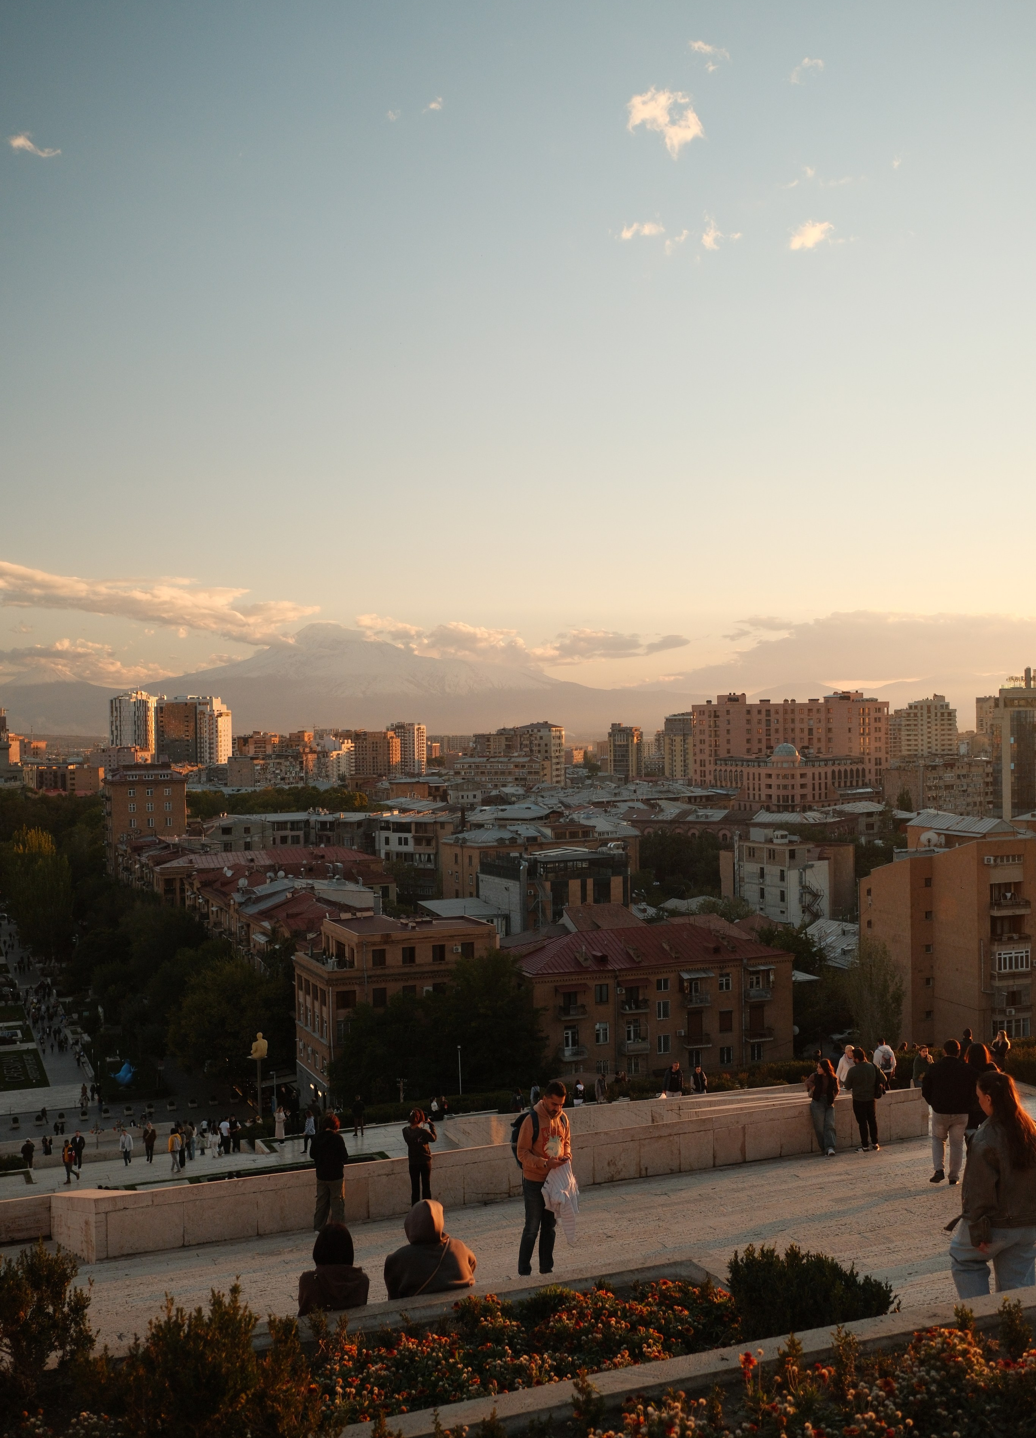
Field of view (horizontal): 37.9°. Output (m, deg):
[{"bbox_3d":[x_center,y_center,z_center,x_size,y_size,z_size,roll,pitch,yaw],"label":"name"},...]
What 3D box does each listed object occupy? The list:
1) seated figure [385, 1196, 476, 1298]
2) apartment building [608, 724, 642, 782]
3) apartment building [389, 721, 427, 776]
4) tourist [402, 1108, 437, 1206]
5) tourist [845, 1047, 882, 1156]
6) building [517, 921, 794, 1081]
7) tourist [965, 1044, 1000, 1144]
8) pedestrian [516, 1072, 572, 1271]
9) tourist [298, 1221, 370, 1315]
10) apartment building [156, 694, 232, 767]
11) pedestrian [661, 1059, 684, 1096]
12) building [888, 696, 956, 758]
[{"bbox_3d":[-0.559,3.404,9.599,0.600,0.720,0.480,-1,0,-9],"label":"seated figure"},{"bbox_3d":[71.473,26.727,1012.079,19.000,46.000,18.000,-1,0,25],"label":"apartment building"},{"bbox_3d":[-88.934,28.549,1223.128,24.000,50.000,18.000,-1,0,25],"label":"apartment building"},{"bbox_3d":[-1.440,6.569,22.297,0.520,1.650,0.420,-1,0,14],"label":"tourist"},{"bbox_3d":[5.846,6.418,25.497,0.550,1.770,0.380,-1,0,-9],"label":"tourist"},{"bbox_3d":[9.838,24.826,130.372,24.505,13.400,13.282,-1,0,-23],"label":"building"},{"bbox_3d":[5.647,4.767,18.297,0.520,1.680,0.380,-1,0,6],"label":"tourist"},{"bbox_3d":[0.221,3.978,12.997,0.500,1.740,0.380,-1,0,-37],"label":"pedestrian"},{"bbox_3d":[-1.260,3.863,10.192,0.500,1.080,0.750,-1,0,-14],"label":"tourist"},{"bbox_3d":[-217.419,16.441,1015.863,45.000,62.000,19.000,-1,0,18],"label":"apartment building"},{"bbox_3d":[3.973,9.585,38.497,0.550,1.750,0.380,-1,0,6],"label":"pedestrian"},{"bbox_3d":[258.494,12.859,961.959,40.000,56.000,24.000,-1,0,9],"label":"building"}]

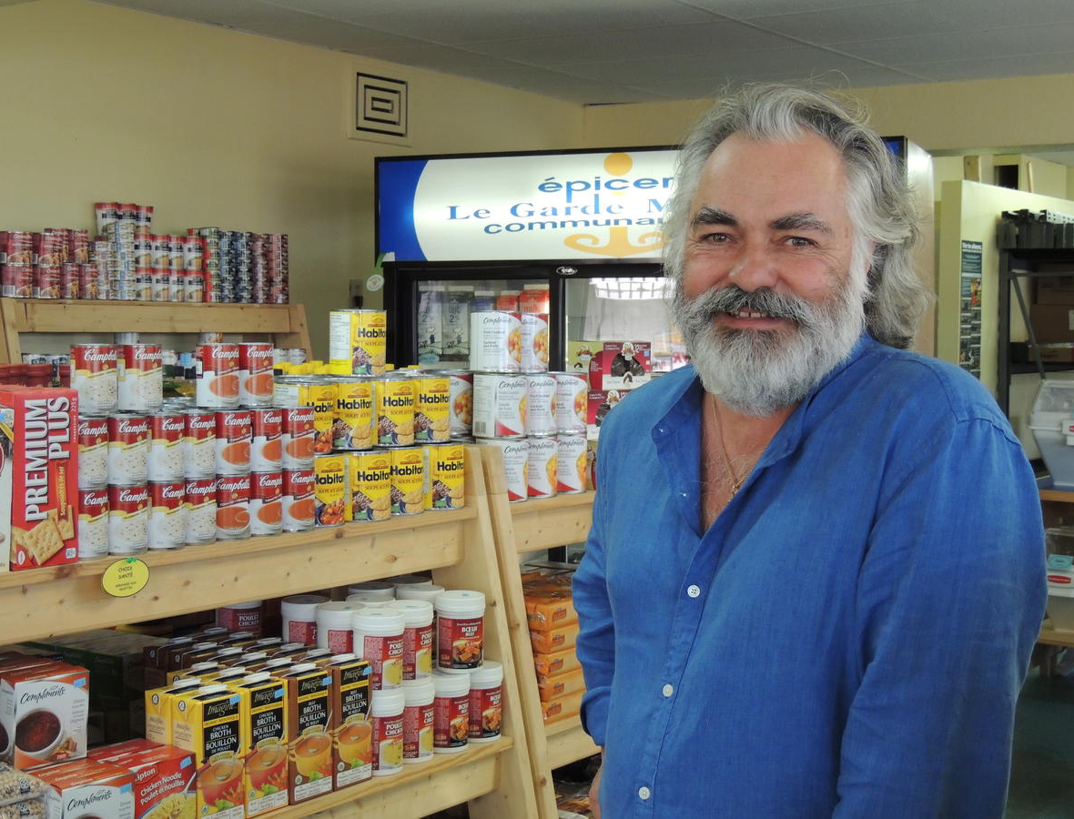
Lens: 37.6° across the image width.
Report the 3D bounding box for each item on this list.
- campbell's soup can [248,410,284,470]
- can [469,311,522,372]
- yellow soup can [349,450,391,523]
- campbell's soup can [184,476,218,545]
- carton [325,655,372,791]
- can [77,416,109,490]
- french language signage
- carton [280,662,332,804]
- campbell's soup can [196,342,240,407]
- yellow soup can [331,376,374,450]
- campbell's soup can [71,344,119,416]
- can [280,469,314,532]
[{"bbox_3d":[-0.443,0.047,2.537,0.066,0.102,0.066,0,3,0],"label":"campbell's soup can"},{"bbox_3d":[-0.079,-0.134,3.112,0.102,0.119,0.102,0,3,0],"label":"can"},{"bbox_3d":[-0.305,0.131,2.740,0.103,0.119,0.103,0,3,0],"label":"yellow soup can"},{"bbox_3d":[-0.522,0.152,2.407,0.067,0.102,0.067,0,3,0],"label":"campbell's soup can"},{"bbox_3d":[-0.324,0.513,2.595,0.061,0.202,0.092,2,4,36],"label":"carton"},{"bbox_3d":[-0.645,0.060,2.247,0.067,0.102,0.067,0,3,0],"label":"can"},{"bbox_3d":[0.294,-0.667,5.165,1.799,0.377,0.080,1,3,21],"label":"french language signage"},{"bbox_3d":[-0.380,0.516,2.523,0.061,0.202,0.092,3,4,40],"label":"carton"},{"bbox_3d":[-0.512,-0.054,2.529,0.066,0.102,0.066,0,3,0],"label":"campbell's soup can"},{"bbox_3d":[-0.338,0.007,2.744,0.102,0.119,0.102,0,3,0],"label":"yellow soup can"},{"bbox_3d":[-0.654,-0.046,2.331,0.067,0.102,0.067,3,4,43],"label":"campbell's soup can"},{"bbox_3d":[-0.393,0.144,2.560,0.067,0.102,0.067,0,3,0],"label":"can"}]

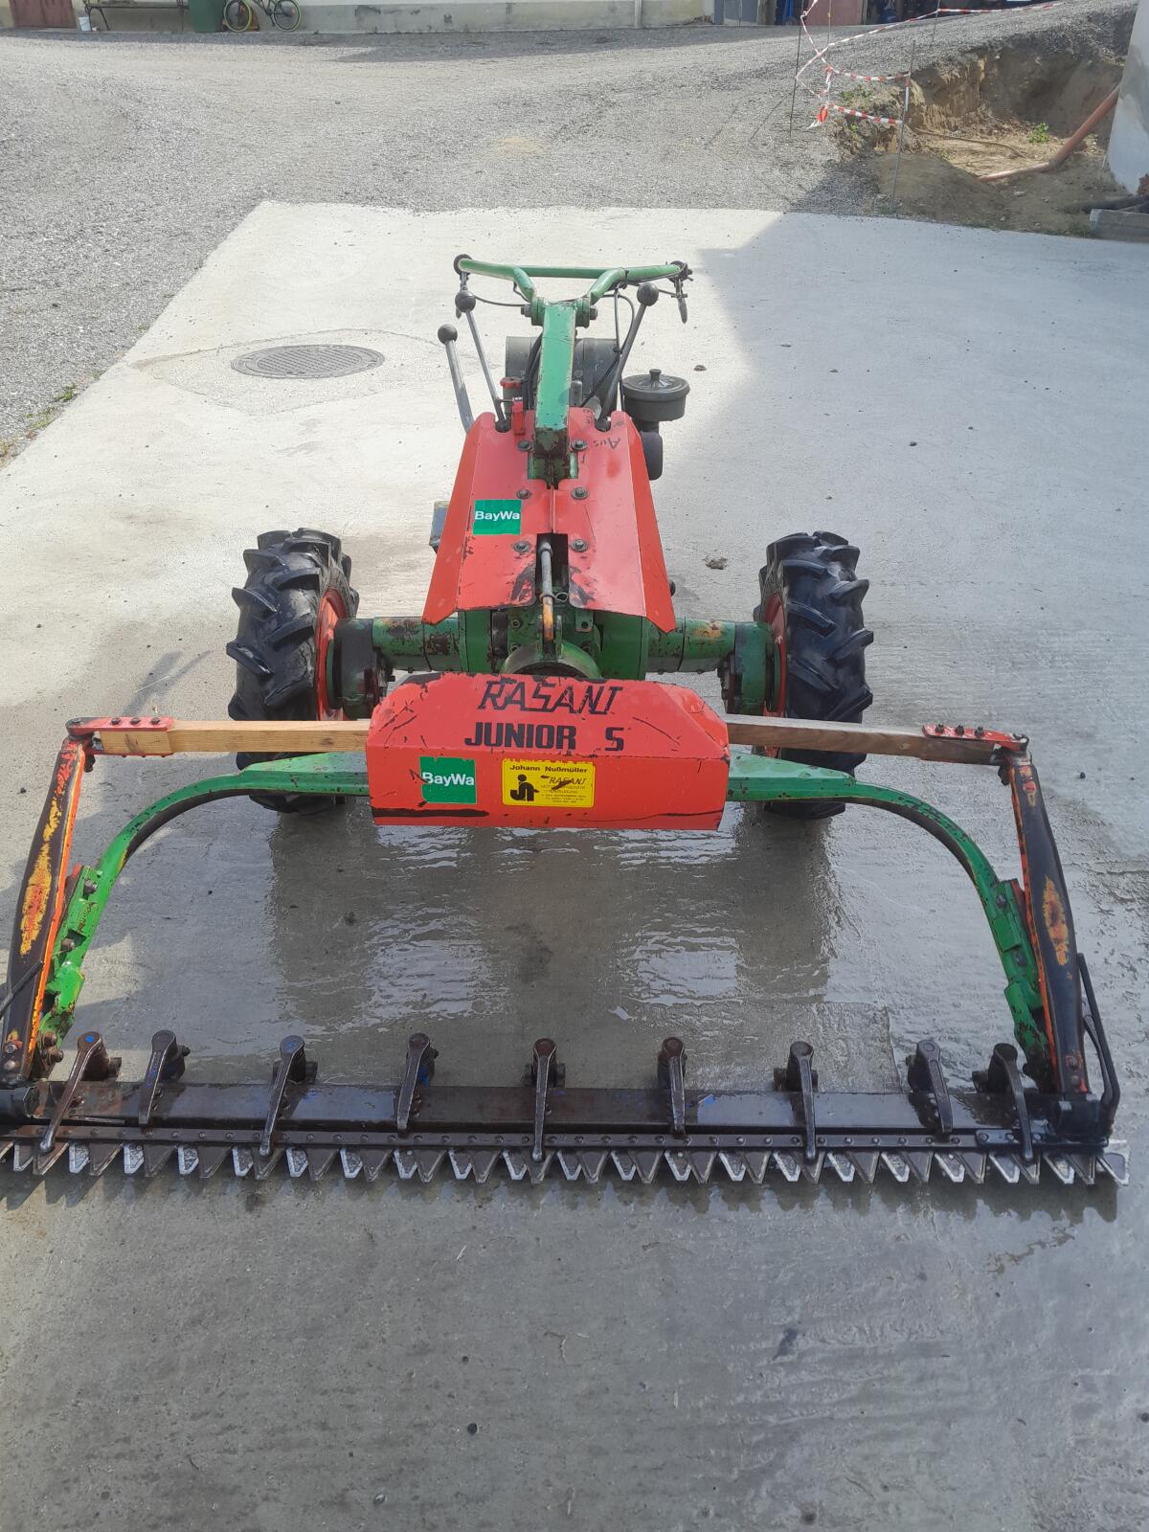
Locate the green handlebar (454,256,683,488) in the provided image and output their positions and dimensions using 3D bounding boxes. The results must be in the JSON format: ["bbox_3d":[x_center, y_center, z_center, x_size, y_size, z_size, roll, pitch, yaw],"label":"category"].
[{"bbox_3d":[-0.008,-0.879,2.415,0.530,0.280,0.840,0,36,1],"label":"green handlebar"}]

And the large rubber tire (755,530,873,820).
[{"bbox_3d":[0.468,-0.182,2.361,0.150,0.583,0.583,1,31,0],"label":"large rubber tire"}]

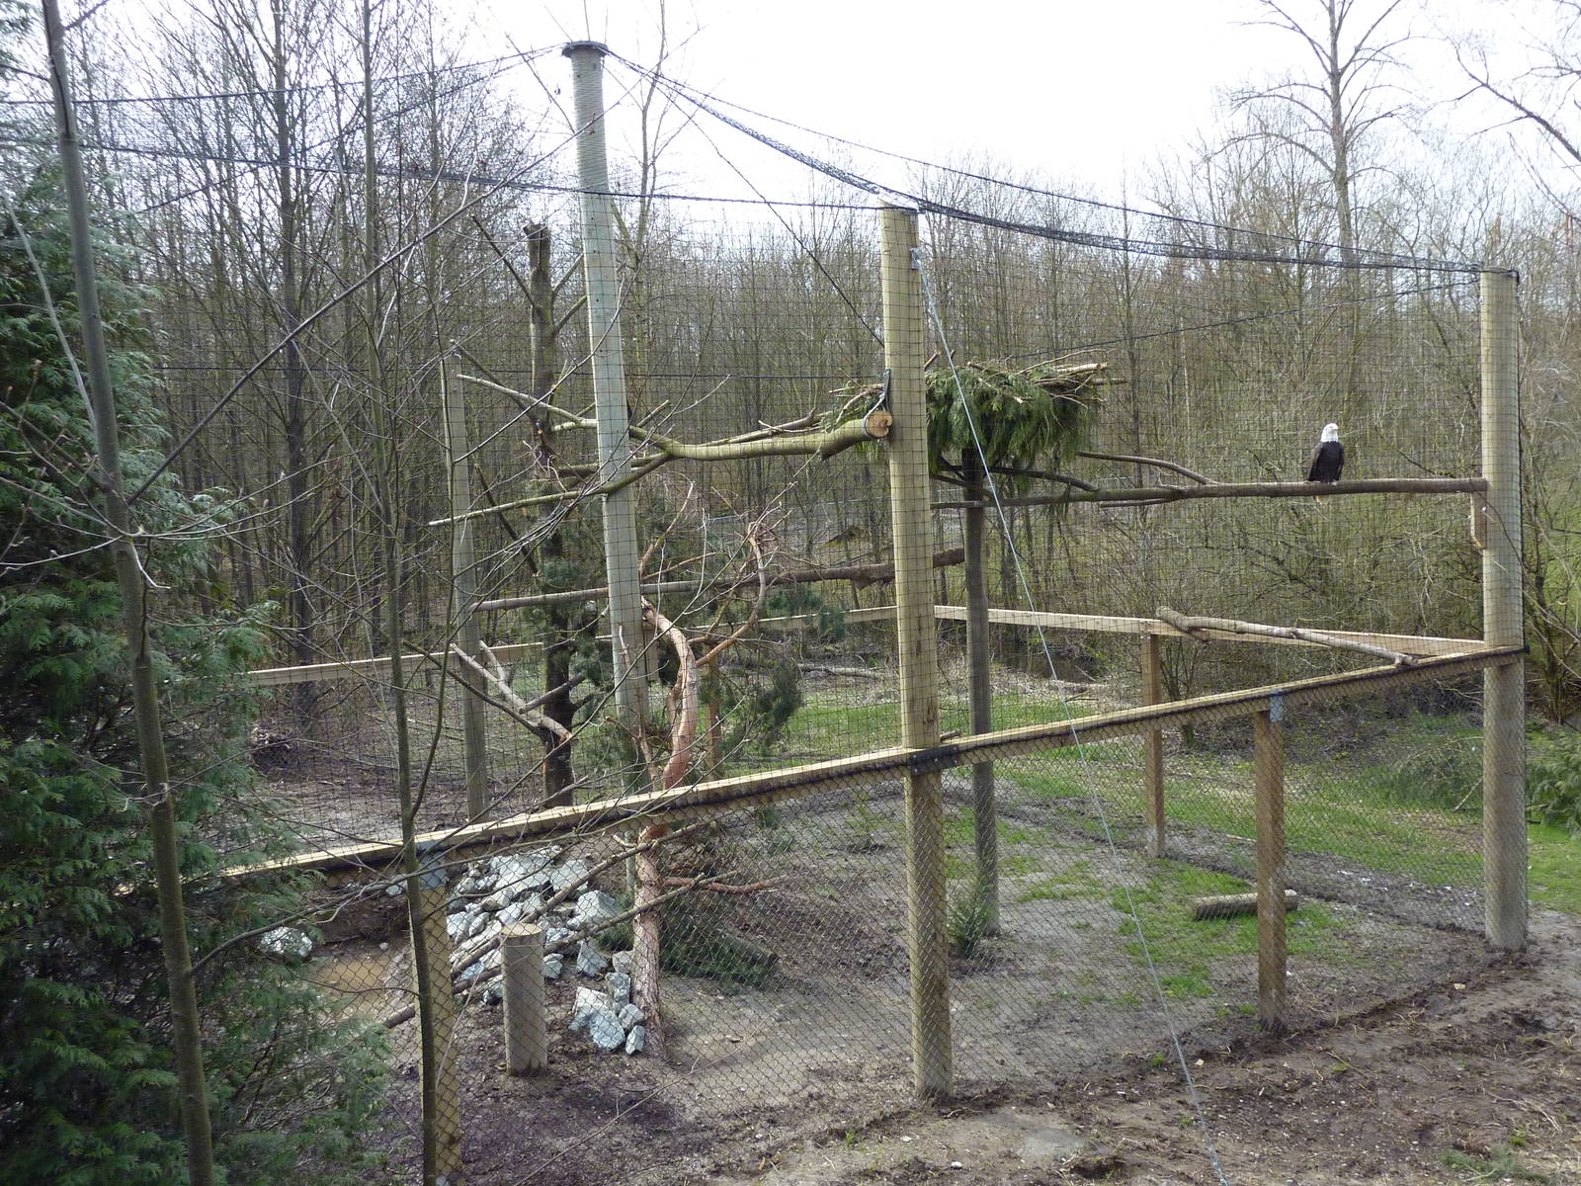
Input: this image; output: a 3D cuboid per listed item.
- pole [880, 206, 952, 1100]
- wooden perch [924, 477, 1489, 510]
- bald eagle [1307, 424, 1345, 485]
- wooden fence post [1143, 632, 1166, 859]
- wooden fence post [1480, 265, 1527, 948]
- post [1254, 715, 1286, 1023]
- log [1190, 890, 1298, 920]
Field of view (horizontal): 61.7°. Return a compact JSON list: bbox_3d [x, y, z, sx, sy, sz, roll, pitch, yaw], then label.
[{"bbox_3d":[0.753,0.406,7.880,0.228,5.361,0.228,-5,5,-32],"label":"pole"},{"bbox_3d":[3.541,-0.833,11.300,4.828,0.170,0.170,-3,4,0],"label":"wooden perch"},{"bbox_3d":[4.580,-1.168,11.330,0.300,0.600,0.340,-3,4,-9],"label":"bald eagle"},{"bbox_3d":[3.996,1.663,14.550,0.140,2.538,0.140,-5,5,-32],"label":"wooden fence post"},{"bbox_3d":[6.075,0.198,11.280,0.335,5.841,0.335,-5,5,-32],"label":"wooden fence post"},{"bbox_3d":[3.501,2.017,9.650,0.140,2.390,0.140,-5,5,-32],"label":"post"},{"bbox_3d":[4.188,2.872,12.220,1.032,0.190,0.190,-3,4,-7],"label":"log"}]

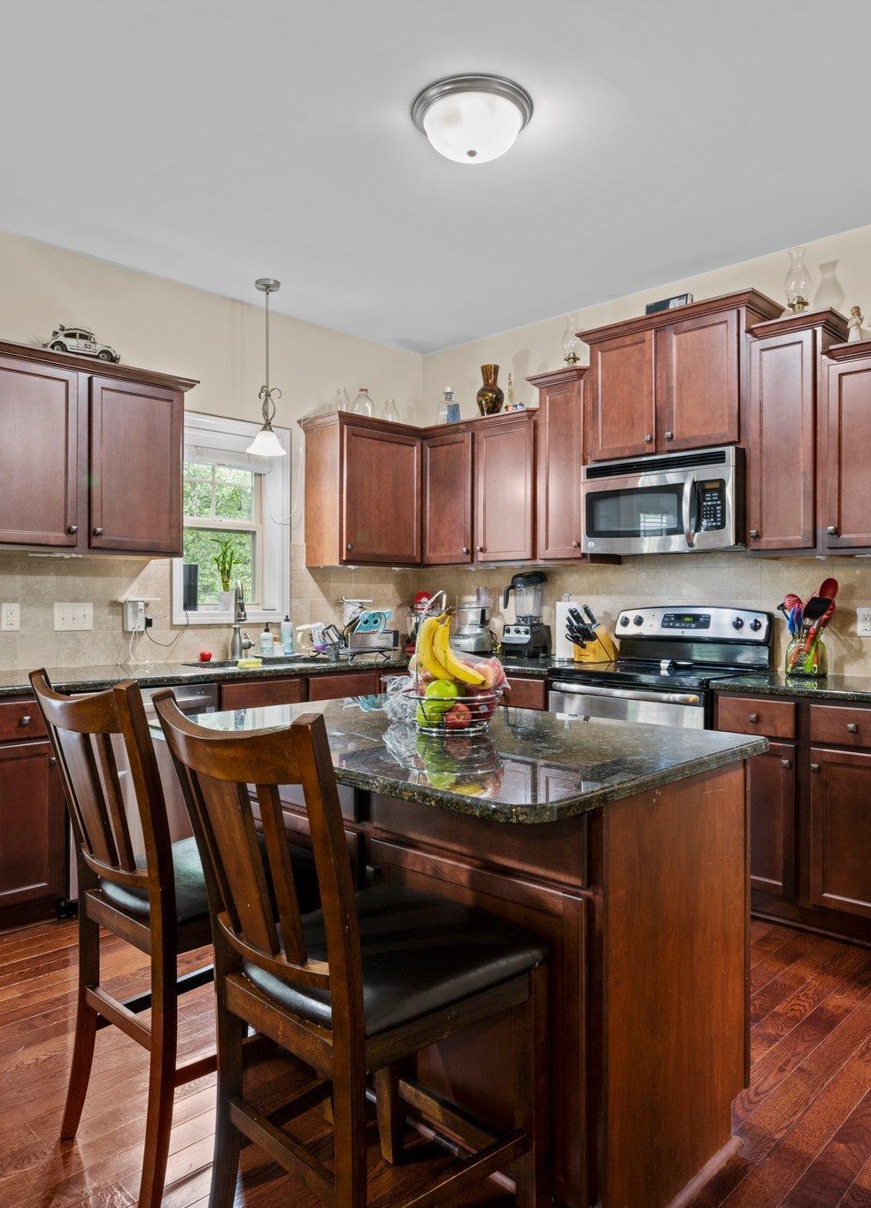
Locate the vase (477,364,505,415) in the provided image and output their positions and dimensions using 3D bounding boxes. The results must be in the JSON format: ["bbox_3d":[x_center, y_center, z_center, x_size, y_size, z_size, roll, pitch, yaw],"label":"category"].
[{"bbox_3d":[0.300,-1.139,4.650,0.150,0.325,0.150,0,0,0],"label":"vase"}]

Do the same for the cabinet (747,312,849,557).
[{"bbox_3d":[1.518,-0.670,3.545,0.361,0.935,0.370,0,0,44],"label":"cabinet"}]

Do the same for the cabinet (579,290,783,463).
[{"bbox_3d":[1.116,-0.977,3.939,0.869,0.629,0.370,0,0,44],"label":"cabinet"}]

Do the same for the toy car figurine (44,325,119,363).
[{"bbox_3d":[-1.436,-1.044,3.493,0.120,0.128,0.300,0,0,44],"label":"toy car figurine"}]

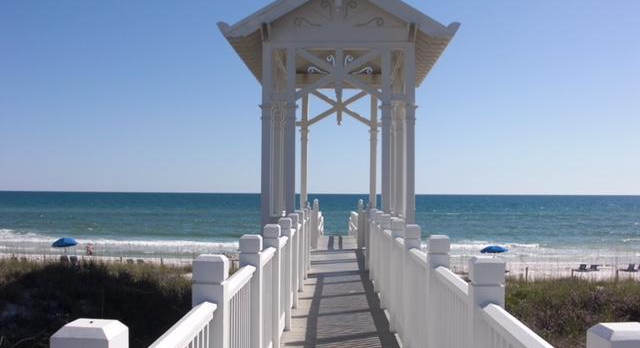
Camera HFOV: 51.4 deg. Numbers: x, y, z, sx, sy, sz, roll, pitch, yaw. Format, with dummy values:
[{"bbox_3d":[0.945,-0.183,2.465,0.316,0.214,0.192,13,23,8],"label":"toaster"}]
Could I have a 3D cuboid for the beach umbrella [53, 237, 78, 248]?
[{"bbox_3d":[-22.202,6.613,58.016,2.250,2.100,2.250,0,-2,0],"label":"beach umbrella"}]

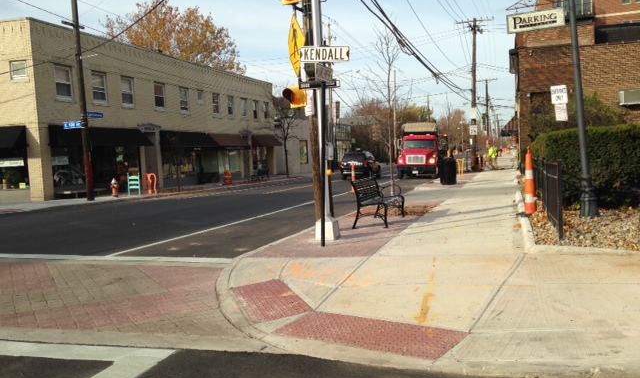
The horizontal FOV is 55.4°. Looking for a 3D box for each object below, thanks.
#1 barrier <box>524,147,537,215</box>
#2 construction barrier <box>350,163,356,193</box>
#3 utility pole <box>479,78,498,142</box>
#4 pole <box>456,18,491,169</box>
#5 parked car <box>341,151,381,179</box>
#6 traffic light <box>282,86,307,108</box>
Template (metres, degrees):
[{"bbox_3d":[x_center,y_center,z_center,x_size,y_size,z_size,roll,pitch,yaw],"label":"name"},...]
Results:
[{"bbox_3d":[3.920,-0.142,11.401,0.270,1.240,0.270,-2,3,17],"label":"barrier"},{"bbox_3d":[1.306,-0.418,24.042,0.250,1.170,0.250,-2,3,17],"label":"construction barrier"},{"bbox_3d":[19.098,-7.749,68.756,2.400,9.300,0.320,-2,3,17],"label":"utility pole"},{"bbox_3d":[9.956,-6.085,39.340,2.400,9.850,0.320,-1,3,17],"label":"pole"},{"bbox_3d":[2.770,-1.560,39.468,1.820,1.710,4.600,-2,3,15],"label":"parked car"},{"bbox_3d":[-0.414,-1.523,10.100,0.340,0.340,0.380,0,4,41],"label":"traffic light"}]

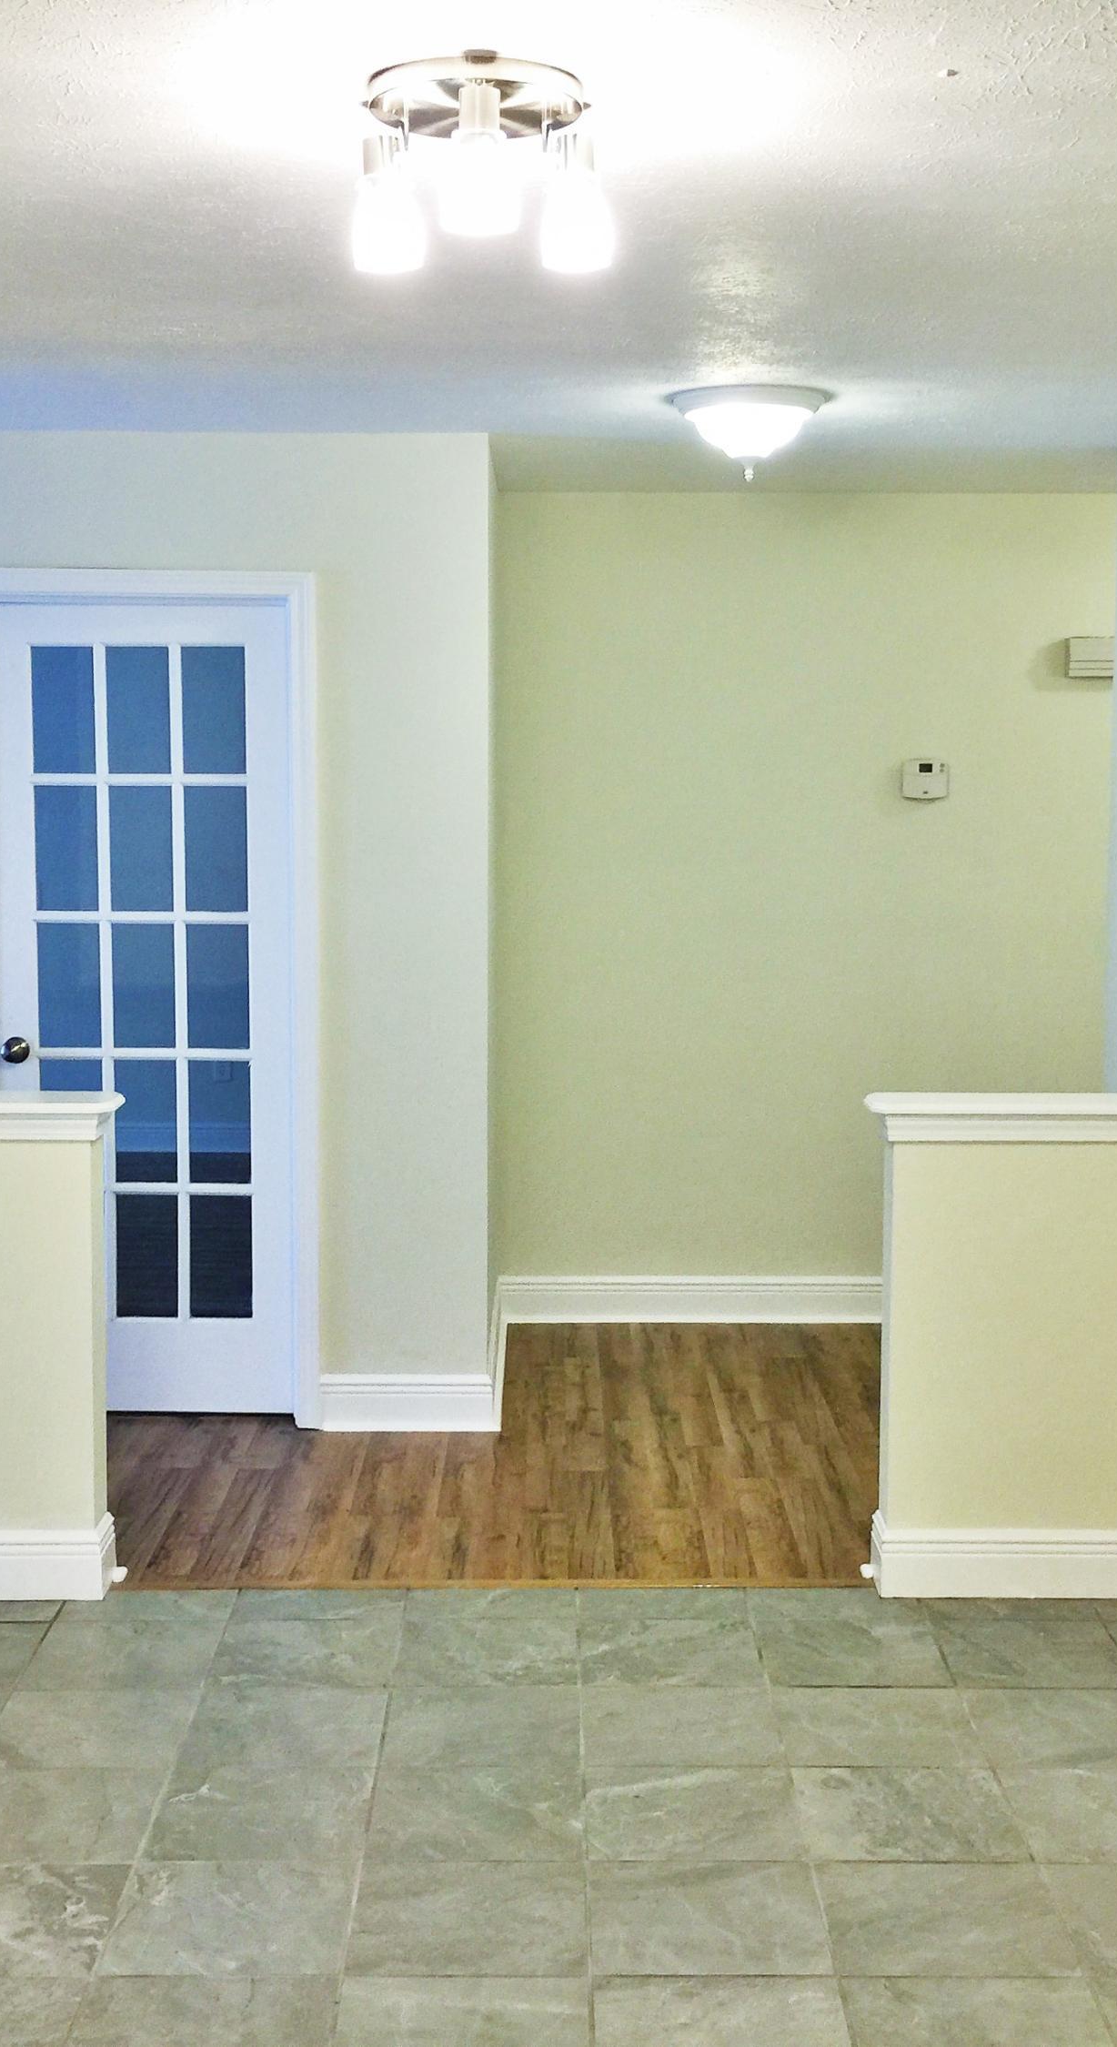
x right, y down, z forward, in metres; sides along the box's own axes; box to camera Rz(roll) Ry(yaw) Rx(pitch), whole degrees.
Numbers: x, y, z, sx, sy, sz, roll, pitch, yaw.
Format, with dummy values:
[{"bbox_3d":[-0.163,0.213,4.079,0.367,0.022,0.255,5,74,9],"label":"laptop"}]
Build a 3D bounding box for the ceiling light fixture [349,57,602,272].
[{"bbox_3d":[-0.091,-0.986,2.641,0.303,0.207,0.270,0,6,0],"label":"ceiling light fixture"}]

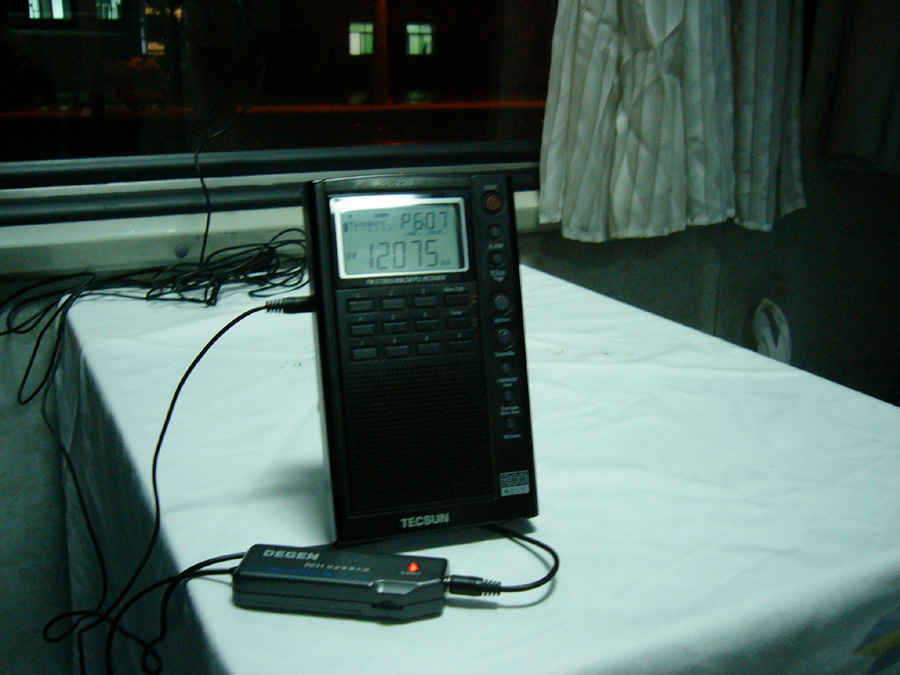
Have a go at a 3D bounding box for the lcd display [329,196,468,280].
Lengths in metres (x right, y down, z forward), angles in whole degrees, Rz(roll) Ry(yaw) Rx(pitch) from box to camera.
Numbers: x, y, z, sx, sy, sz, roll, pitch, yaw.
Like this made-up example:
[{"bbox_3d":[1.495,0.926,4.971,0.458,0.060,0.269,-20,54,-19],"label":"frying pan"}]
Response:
[{"bbox_3d":[-0.018,-0.036,0.332,0.049,0.028,0.005,-4,-1,-19],"label":"lcd display"}]

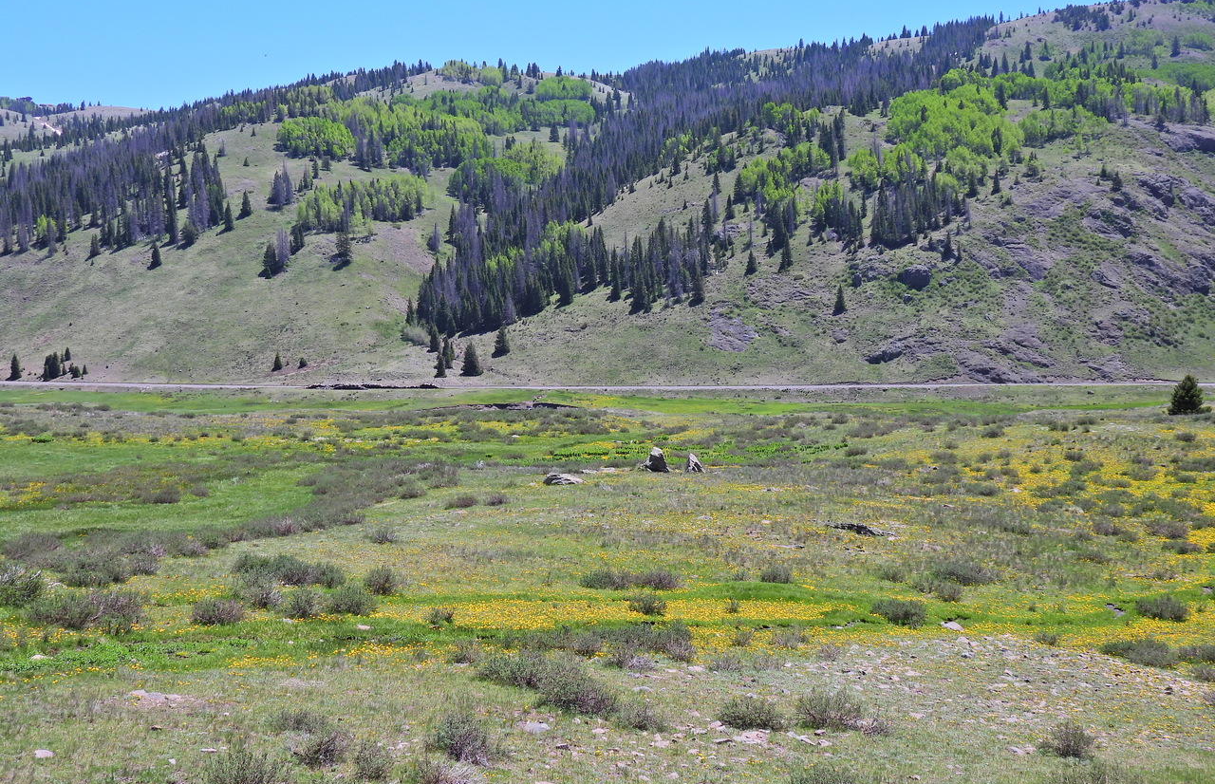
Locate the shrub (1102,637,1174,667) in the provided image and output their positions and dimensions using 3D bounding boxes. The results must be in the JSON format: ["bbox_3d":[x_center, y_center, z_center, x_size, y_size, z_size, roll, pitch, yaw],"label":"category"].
[{"bbox_3d":[6.467,3.179,18.412,0.917,0.337,0.642,0,1,0],"label":"shrub"}]

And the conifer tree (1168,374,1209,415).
[{"bbox_3d":[54.225,0.210,140.994,3.724,3.701,3.724,0,1,0],"label":"conifer tree"}]

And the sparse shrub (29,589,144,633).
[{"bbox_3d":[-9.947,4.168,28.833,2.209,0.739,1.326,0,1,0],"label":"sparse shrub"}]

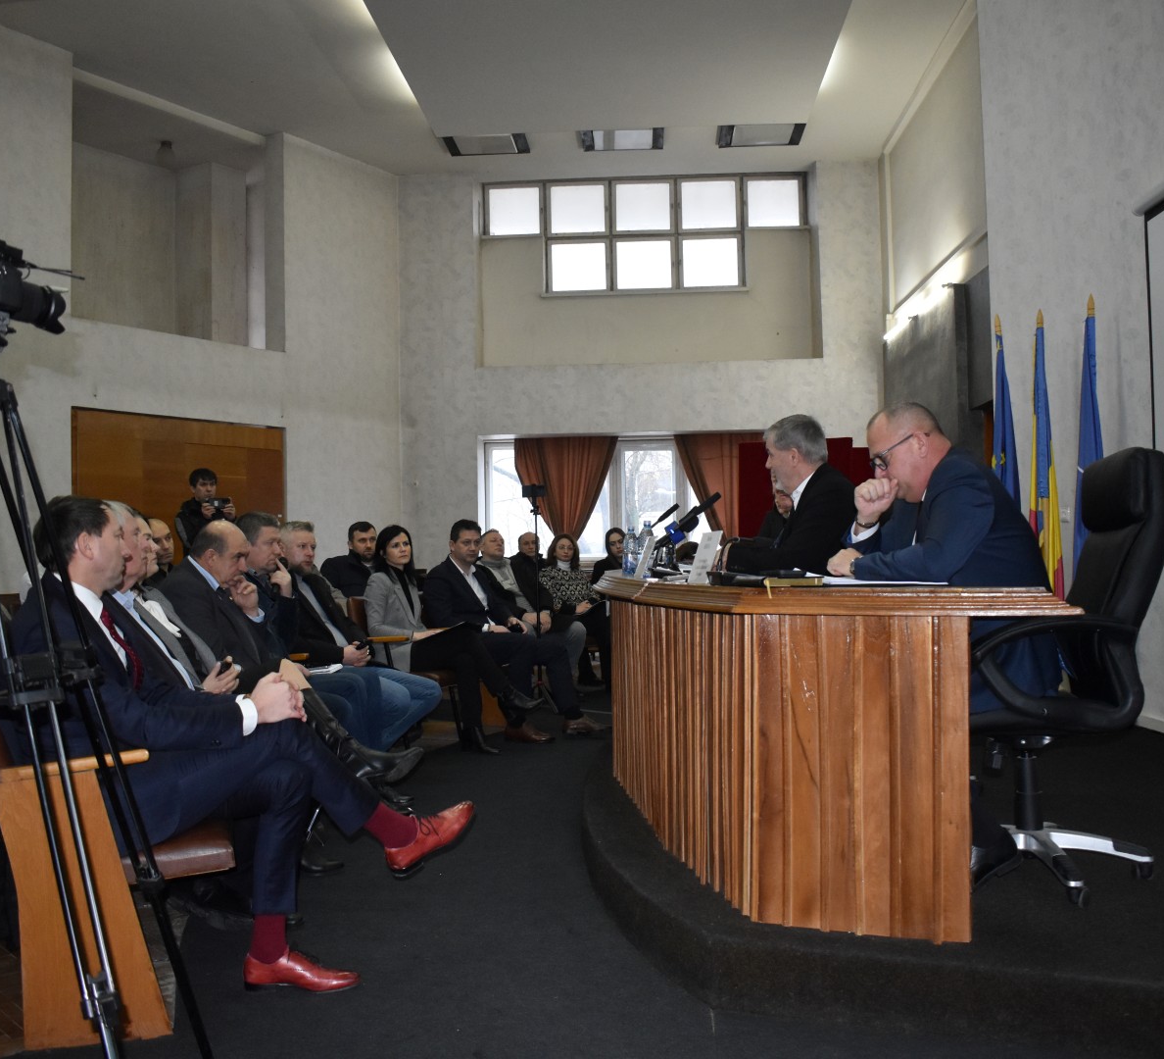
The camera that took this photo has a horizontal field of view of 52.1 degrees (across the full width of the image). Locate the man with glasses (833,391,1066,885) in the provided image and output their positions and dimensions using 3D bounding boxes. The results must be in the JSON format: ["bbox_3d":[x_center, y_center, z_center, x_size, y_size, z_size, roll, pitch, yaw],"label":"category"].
[{"bbox_3d":[1.030,0.325,3.380,0.720,1.340,0.580,-1,-1,-5],"label":"man with glasses"}]

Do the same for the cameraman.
[{"bbox_3d":[-2.705,0.390,8.500,0.550,1.660,0.480,0,-1,-37],"label":"cameraman"}]

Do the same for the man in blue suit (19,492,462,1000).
[{"bbox_3d":[-0.877,0.548,3.100,1.140,1.290,0.600,-1,-1,-2],"label":"man in blue suit"}]

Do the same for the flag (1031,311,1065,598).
[{"bbox_3d":[2.399,-0.082,6.150,0.260,2.080,0.300,-1,-1,-19],"label":"flag"}]

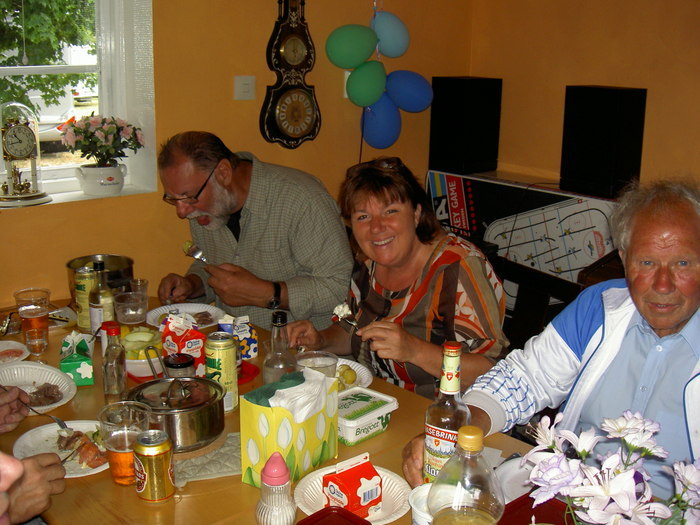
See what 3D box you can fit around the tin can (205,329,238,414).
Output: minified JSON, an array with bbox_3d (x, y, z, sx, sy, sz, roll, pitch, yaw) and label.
[{"bbox_3d":[-0.278,0.239,1.710,0.066,0.168,0.066,1,14,0],"label":"tin can"}]

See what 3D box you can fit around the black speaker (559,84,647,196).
[{"bbox_3d":[0.958,-0.464,2.979,0.222,0.396,0.212,-13,19,-43],"label":"black speaker"}]

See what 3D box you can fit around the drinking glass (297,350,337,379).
[{"bbox_3d":[-0.076,0.262,1.803,0.100,0.085,0.100,1,14,0],"label":"drinking glass"}]

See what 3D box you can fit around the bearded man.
[{"bbox_3d":[-0.254,0.269,2.325,0.560,1.290,0.720,13,19,40],"label":"bearded man"}]

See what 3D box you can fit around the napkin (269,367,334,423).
[{"bbox_3d":[-0.103,0.244,1.453,0.085,0.085,0.145,13,19,39],"label":"napkin"}]

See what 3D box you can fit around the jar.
[{"bbox_3d":[-0.379,0.261,1.766,0.069,0.095,0.069,1,14,0],"label":"jar"}]

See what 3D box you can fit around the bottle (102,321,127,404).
[{"bbox_3d":[-0.541,0.217,1.809,0.047,0.164,0.047,-4,15,-17],"label":"bottle"}]

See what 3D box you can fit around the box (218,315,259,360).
[{"bbox_3d":[-0.286,0.192,2.032,0.073,0.102,0.070,-8,16,-31],"label":"box"}]

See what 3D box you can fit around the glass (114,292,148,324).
[{"bbox_3d":[-0.635,0.136,2.299,0.091,0.070,0.091,-3,15,-16],"label":"glass"}]

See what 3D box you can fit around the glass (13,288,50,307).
[{"bbox_3d":[-0.847,0.147,2.122,0.094,0.129,0.094,1,14,0],"label":"glass"}]

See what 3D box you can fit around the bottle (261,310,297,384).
[{"bbox_3d":[-0.152,0.216,1.721,0.072,0.222,0.072,-1,15,-5],"label":"bottle"}]

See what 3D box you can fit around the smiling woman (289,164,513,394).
[{"bbox_3d":[0.134,0.386,1.940,0.530,1.270,0.680,12,18,35],"label":"smiling woman"}]

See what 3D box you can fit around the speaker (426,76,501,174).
[{"bbox_3d":[0.509,-0.601,3.482,0.222,0.396,0.212,-11,18,-39],"label":"speaker"}]

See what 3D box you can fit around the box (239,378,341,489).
[{"bbox_3d":[-0.108,0.307,1.452,0.077,0.165,0.177,11,17,36],"label":"box"}]

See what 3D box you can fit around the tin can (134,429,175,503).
[{"bbox_3d":[-0.340,0.358,1.377,0.066,0.115,0.066,1,15,0],"label":"tin can"}]

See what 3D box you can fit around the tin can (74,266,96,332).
[{"bbox_3d":[-0.737,0.102,2.229,0.066,0.168,0.066,1,15,0],"label":"tin can"}]

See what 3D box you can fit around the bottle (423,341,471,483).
[{"bbox_3d":[0.167,0.277,1.330,0.075,0.291,0.075,1,14,0],"label":"bottle"}]

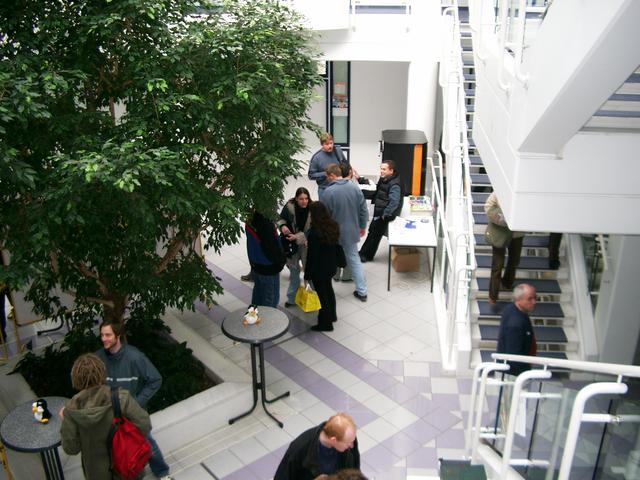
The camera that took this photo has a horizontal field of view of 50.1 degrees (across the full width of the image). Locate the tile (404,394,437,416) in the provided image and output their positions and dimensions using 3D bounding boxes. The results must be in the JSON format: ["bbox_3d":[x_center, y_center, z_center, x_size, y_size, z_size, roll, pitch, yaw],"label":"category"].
[{"bbox_3d":[1.078,1.809,7.438,0.300,0.015,0.300,-19,30,-36],"label":"tile"}]

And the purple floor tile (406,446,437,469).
[{"bbox_3d":[0.980,2.102,6.587,0.300,0.010,0.300,2,24,4],"label":"purple floor tile"}]

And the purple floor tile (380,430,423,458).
[{"bbox_3d":[0.812,2.058,6.863,0.302,0.010,0.302,-19,30,-35],"label":"purple floor tile"}]

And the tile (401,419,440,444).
[{"bbox_3d":[1.041,1.980,7.052,0.300,0.015,0.300,-19,30,-36],"label":"tile"}]

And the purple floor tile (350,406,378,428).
[{"bbox_3d":[0.426,1.875,7.295,0.302,0.010,0.302,-19,30,-35],"label":"purple floor tile"}]

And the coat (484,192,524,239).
[{"bbox_3d":[2.135,-0.343,7.816,0.540,0.740,0.370,1,24,5],"label":"coat"}]

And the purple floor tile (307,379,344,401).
[{"bbox_3d":[0.041,1.688,7.716,0.300,0.015,0.300,-19,30,-36],"label":"purple floor tile"}]

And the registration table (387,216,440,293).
[{"bbox_3d":[1.329,0.188,10.078,0.660,0.720,1.150,2,24,4],"label":"registration table"}]

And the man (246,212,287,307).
[{"bbox_3d":[-0.637,0.367,8.378,0.520,1.760,0.360,7,24,16],"label":"man"}]

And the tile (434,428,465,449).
[{"bbox_3d":[1.322,2.022,6.957,0.300,0.015,0.300,2,24,5],"label":"tile"}]

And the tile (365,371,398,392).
[{"bbox_3d":[0.702,1.621,7.862,0.302,0.010,0.302,-19,30,-35],"label":"tile"}]

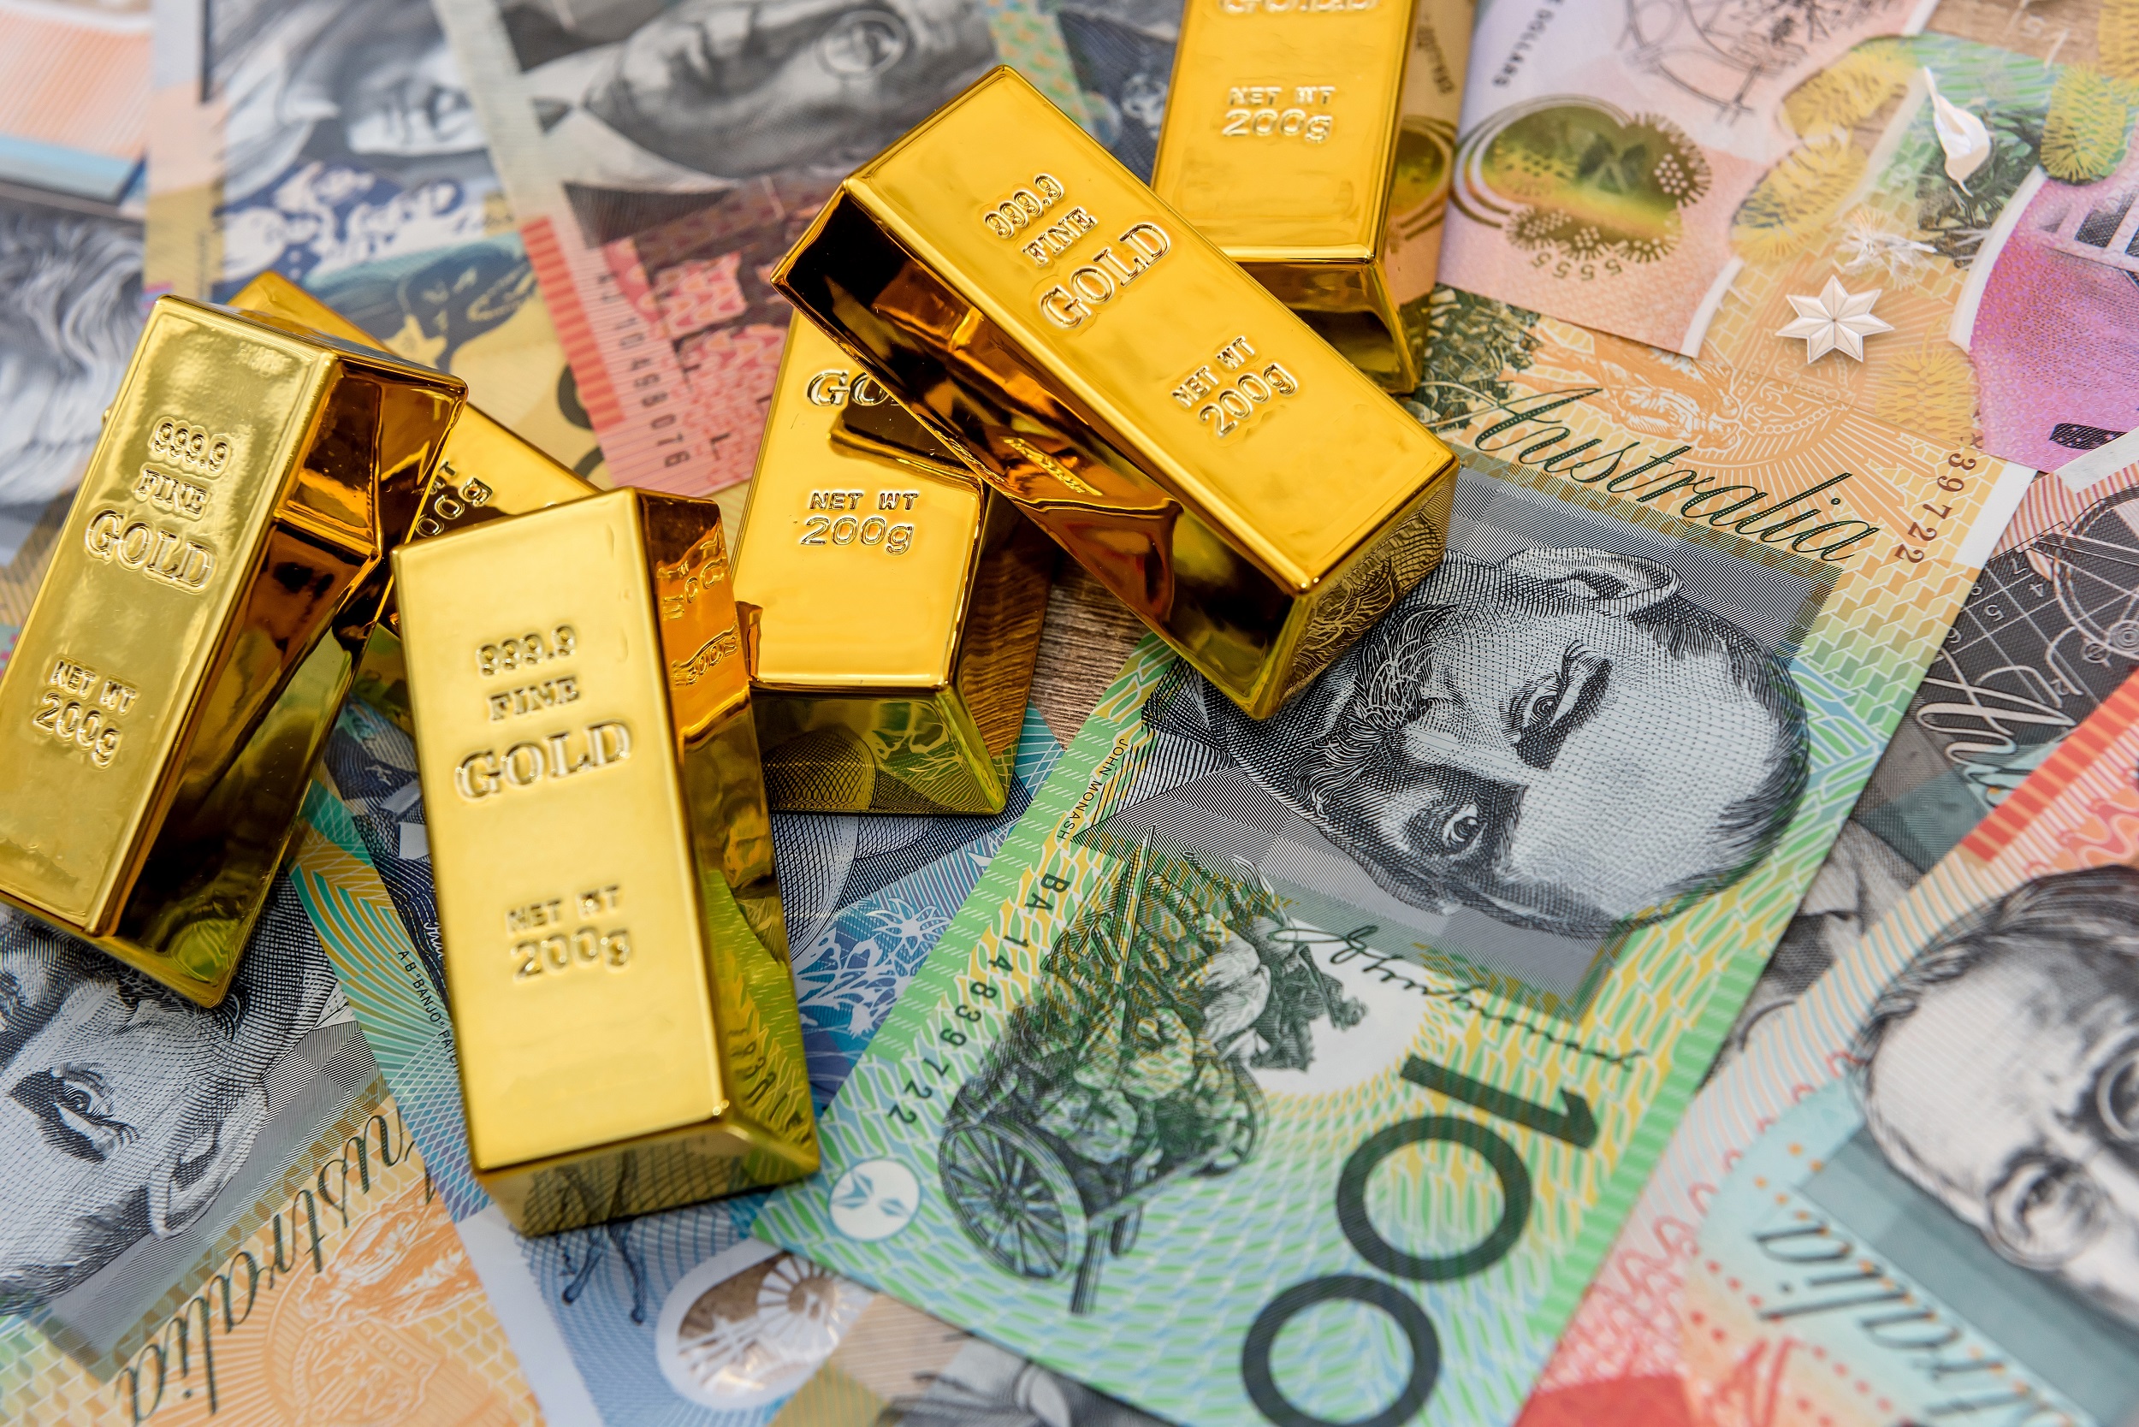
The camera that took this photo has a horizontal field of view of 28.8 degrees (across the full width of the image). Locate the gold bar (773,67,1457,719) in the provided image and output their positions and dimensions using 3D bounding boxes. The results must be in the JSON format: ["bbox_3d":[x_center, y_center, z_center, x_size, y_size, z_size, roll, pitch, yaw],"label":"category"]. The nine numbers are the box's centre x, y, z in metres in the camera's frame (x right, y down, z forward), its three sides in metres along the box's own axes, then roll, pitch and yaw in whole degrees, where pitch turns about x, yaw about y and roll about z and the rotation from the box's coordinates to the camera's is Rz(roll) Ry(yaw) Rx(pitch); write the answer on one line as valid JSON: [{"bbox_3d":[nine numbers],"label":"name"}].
[{"bbox_3d":[0.005,-0.030,0.364,0.059,0.016,0.026,42,59,11],"label":"gold bar"}]

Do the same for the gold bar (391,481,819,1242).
[{"bbox_3d":[-0.040,0.011,0.347,0.026,0.016,0.059,-13,73,12],"label":"gold bar"}]

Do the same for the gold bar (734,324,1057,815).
[{"bbox_3d":[-0.016,-0.020,0.377,0.026,0.016,0.059,1,56,13],"label":"gold bar"}]

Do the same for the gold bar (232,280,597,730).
[{"bbox_3d":[-0.062,-0.018,0.385,0.059,0.016,0.026,33,68,29],"label":"gold bar"}]

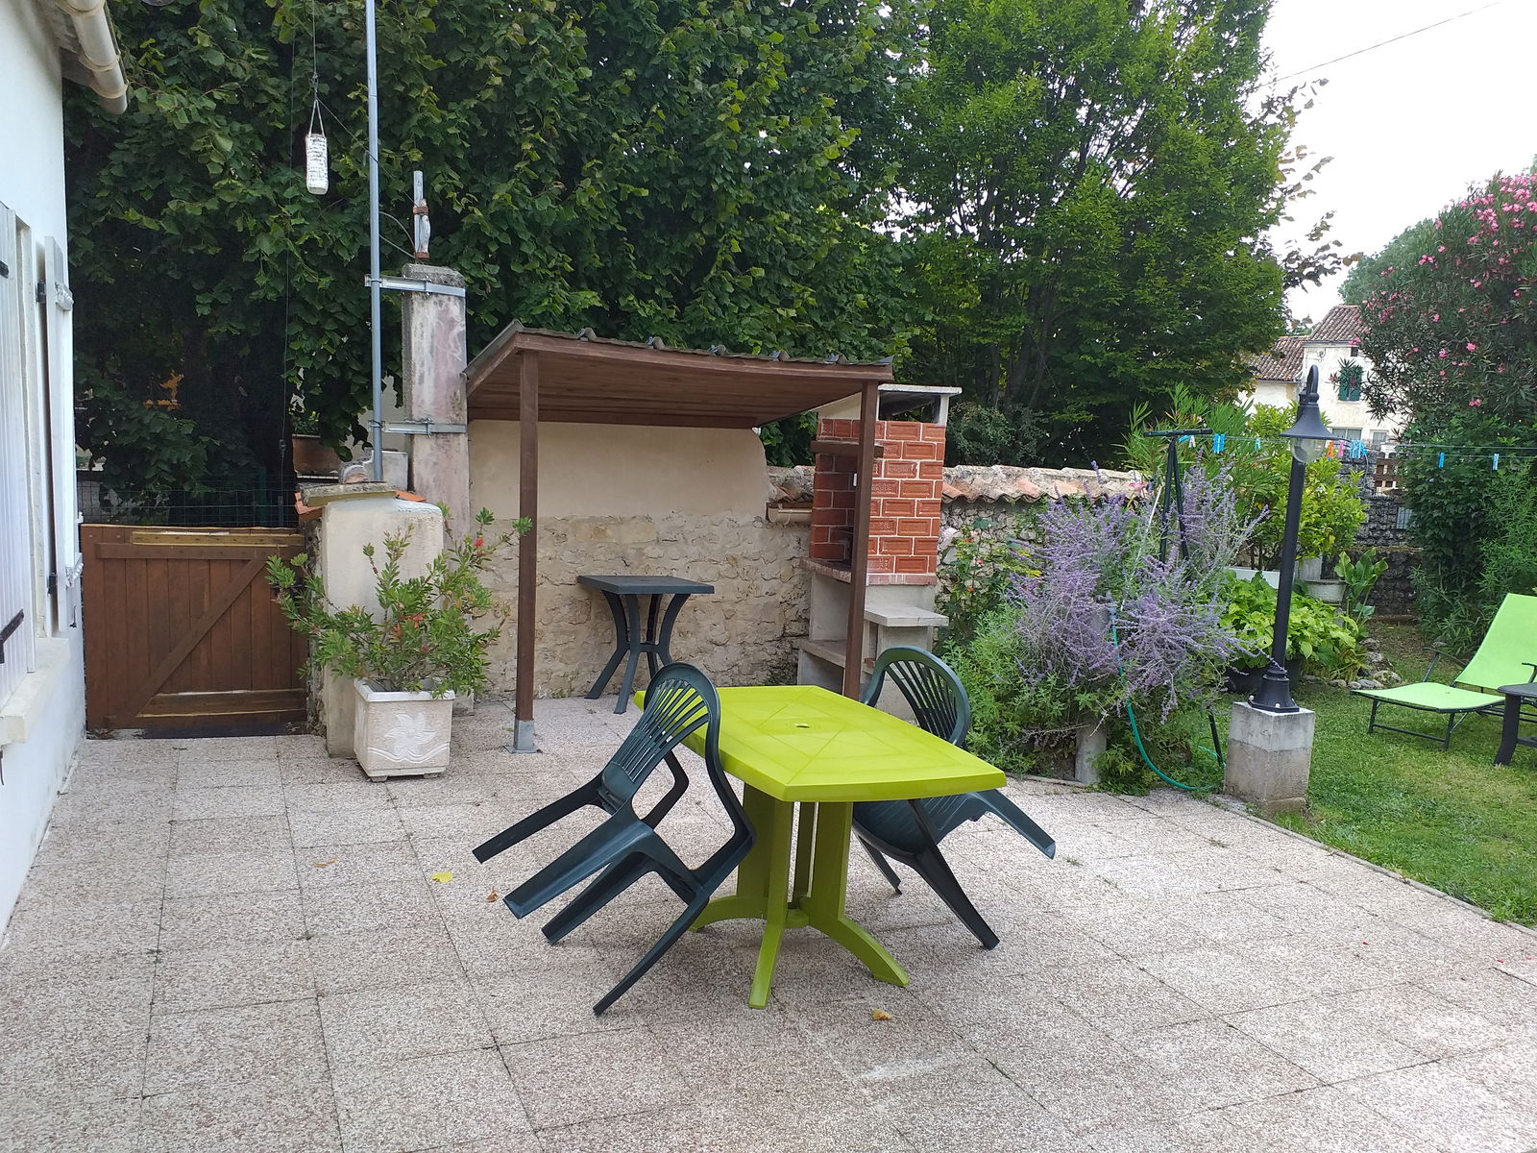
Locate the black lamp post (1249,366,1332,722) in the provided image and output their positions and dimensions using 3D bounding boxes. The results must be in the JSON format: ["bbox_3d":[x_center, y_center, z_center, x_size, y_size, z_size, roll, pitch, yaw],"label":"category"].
[{"bbox_3d":[2.620,-0.176,5.761,0.290,1.725,0.400,2,9,2],"label":"black lamp post"}]

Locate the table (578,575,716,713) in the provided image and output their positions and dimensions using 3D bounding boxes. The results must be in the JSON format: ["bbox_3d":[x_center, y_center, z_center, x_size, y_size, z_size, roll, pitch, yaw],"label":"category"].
[{"bbox_3d":[-0.766,0.398,6.952,0.650,0.725,0.540,0,8,-37],"label":"table"}]

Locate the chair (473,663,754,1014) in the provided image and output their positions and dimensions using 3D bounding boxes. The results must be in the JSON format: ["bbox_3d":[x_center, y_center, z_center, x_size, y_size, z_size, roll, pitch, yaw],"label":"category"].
[{"bbox_3d":[-0.406,0.699,3.424,0.840,0.570,0.570,-40,23,-16],"label":"chair"}]

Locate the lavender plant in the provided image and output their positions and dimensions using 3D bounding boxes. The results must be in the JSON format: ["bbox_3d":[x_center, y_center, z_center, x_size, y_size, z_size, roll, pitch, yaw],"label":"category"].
[{"bbox_3d":[1.915,0.218,6.545,1.580,1.814,1.300,6,8,16],"label":"lavender plant"}]

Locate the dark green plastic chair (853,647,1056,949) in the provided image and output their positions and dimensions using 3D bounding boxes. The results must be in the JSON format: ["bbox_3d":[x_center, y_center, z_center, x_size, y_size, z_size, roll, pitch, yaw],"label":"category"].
[{"bbox_3d":[0.544,0.717,3.920,0.570,0.840,0.570,-47,27,-16],"label":"dark green plastic chair"}]

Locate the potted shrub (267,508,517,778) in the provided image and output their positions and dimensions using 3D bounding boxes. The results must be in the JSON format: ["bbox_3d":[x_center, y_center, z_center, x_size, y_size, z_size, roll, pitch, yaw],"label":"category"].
[{"bbox_3d":[-1.705,0.304,5.230,1.030,1.216,0.900,0,9,-25],"label":"potted shrub"}]

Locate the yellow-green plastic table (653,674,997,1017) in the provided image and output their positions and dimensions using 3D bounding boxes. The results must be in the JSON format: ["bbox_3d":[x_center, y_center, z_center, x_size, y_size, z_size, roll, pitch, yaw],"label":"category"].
[{"bbox_3d":[0.080,0.835,3.642,0.770,0.725,1.140,2,7,-28],"label":"yellow-green plastic table"}]

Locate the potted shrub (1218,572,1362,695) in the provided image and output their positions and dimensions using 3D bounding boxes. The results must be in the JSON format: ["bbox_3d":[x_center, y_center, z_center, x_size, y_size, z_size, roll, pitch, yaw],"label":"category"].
[{"bbox_3d":[3.751,0.397,8.258,0.980,0.828,0.880,7,9,23],"label":"potted shrub"}]

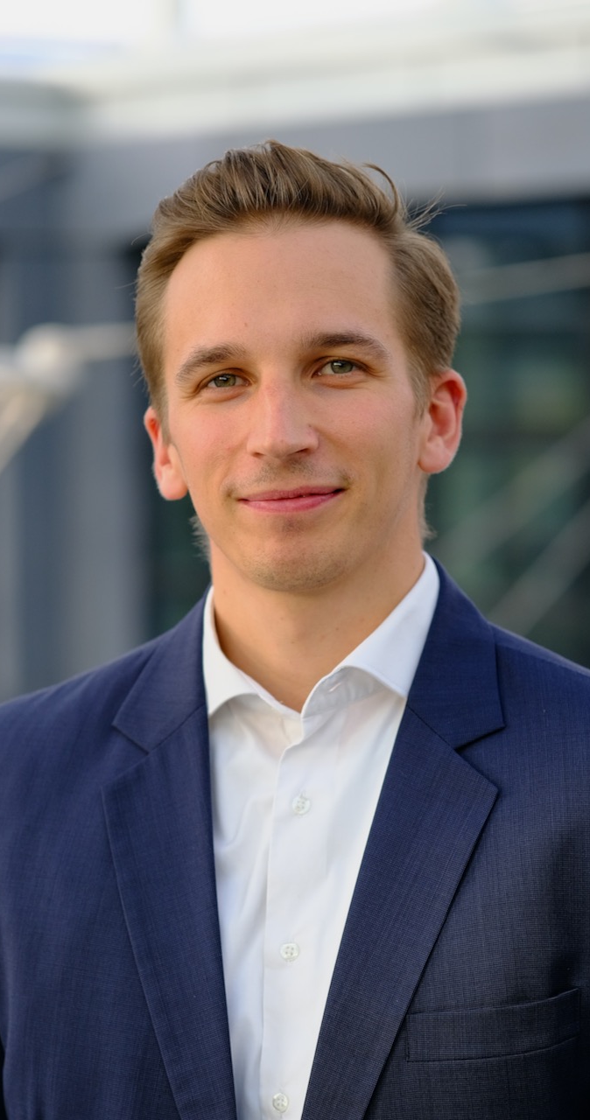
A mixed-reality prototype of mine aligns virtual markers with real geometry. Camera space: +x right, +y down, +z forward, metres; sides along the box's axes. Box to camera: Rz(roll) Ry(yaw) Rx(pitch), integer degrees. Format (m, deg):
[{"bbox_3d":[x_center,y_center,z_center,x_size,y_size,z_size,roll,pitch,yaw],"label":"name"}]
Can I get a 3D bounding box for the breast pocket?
[{"bbox_3d":[0.108,0.254,1.430,0.100,0.036,0.018,-3,-2,-9],"label":"breast pocket"}]

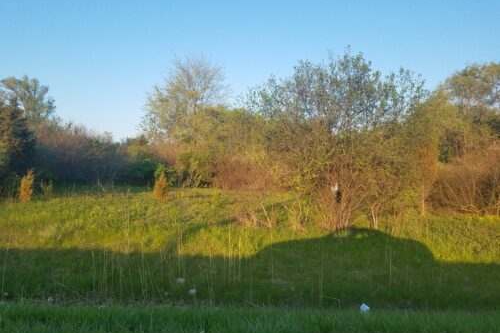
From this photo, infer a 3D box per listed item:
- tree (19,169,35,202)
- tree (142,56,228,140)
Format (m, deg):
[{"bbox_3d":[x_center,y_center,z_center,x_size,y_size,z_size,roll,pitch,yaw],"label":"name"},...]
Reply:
[{"bbox_3d":[-13.392,1.138,22.500,0.950,1.900,0.950,0,0,0],"label":"tree"},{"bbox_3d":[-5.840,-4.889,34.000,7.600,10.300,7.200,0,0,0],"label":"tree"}]

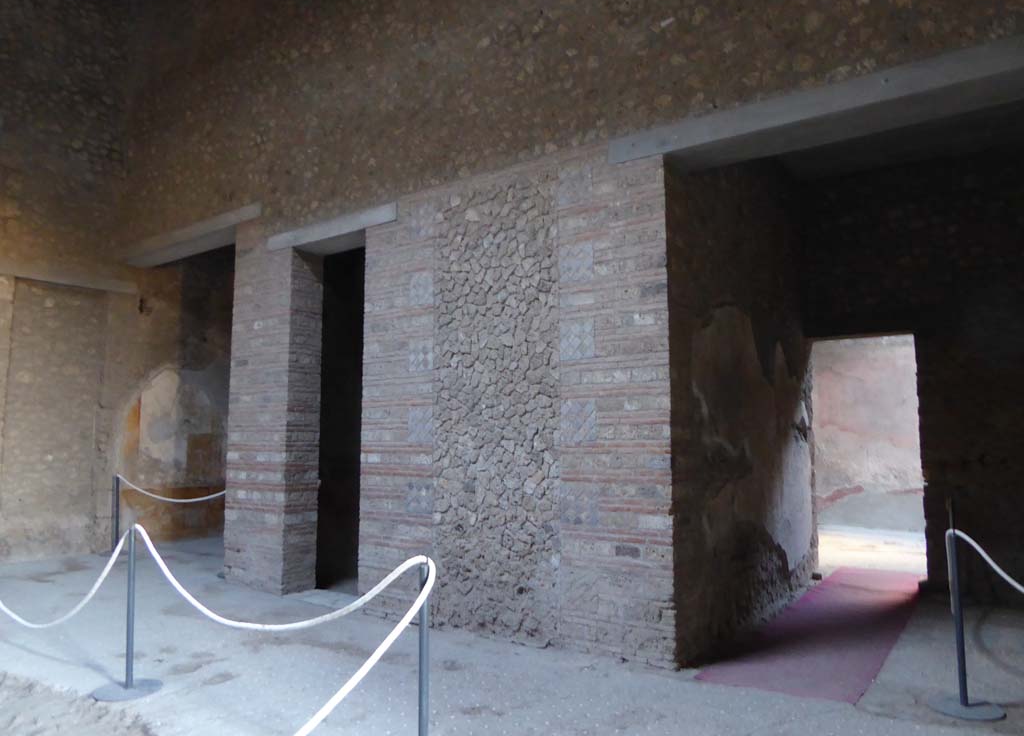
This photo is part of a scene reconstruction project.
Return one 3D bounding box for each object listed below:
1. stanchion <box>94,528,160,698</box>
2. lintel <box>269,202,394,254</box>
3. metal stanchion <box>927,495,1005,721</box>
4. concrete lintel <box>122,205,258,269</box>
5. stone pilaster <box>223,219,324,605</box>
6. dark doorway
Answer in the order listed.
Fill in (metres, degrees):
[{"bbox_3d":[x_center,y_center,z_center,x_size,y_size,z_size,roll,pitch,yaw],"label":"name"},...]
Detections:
[{"bbox_3d":[-2.349,1.478,4.380,0.392,0.975,0.392,-4,-7,36],"label":"stanchion"},{"bbox_3d":[-1.659,-1.326,7.041,1.882,0.167,0.421,-4,-7,36],"label":"lintel"},{"bbox_3d":[2.562,1.422,4.051,0.395,1.000,0.402,-4,-7,36],"label":"metal stanchion"},{"bbox_3d":[-3.710,-1.583,8.561,2.911,0.167,0.441,-4,-7,36],"label":"concrete lintel"},{"bbox_3d":[-2.500,0.332,7.487,0.990,3.832,0.402,-4,-7,36],"label":"stone pilaster"},{"bbox_3d":[-1.662,0.479,6.873,1.068,3.420,0.412,-4,-7,36],"label":"dark doorway"}]

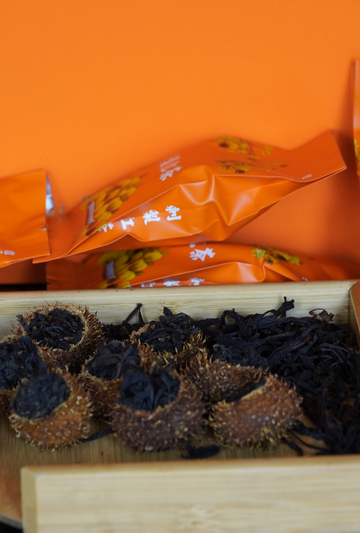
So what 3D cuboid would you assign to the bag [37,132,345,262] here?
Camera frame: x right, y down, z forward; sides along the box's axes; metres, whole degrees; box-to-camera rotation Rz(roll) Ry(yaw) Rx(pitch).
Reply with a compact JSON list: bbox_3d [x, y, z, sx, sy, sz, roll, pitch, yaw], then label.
[{"bbox_3d":[0.002,-0.026,1.245,0.119,0.027,0.057,-17,15,-1],"label":"bag"}]

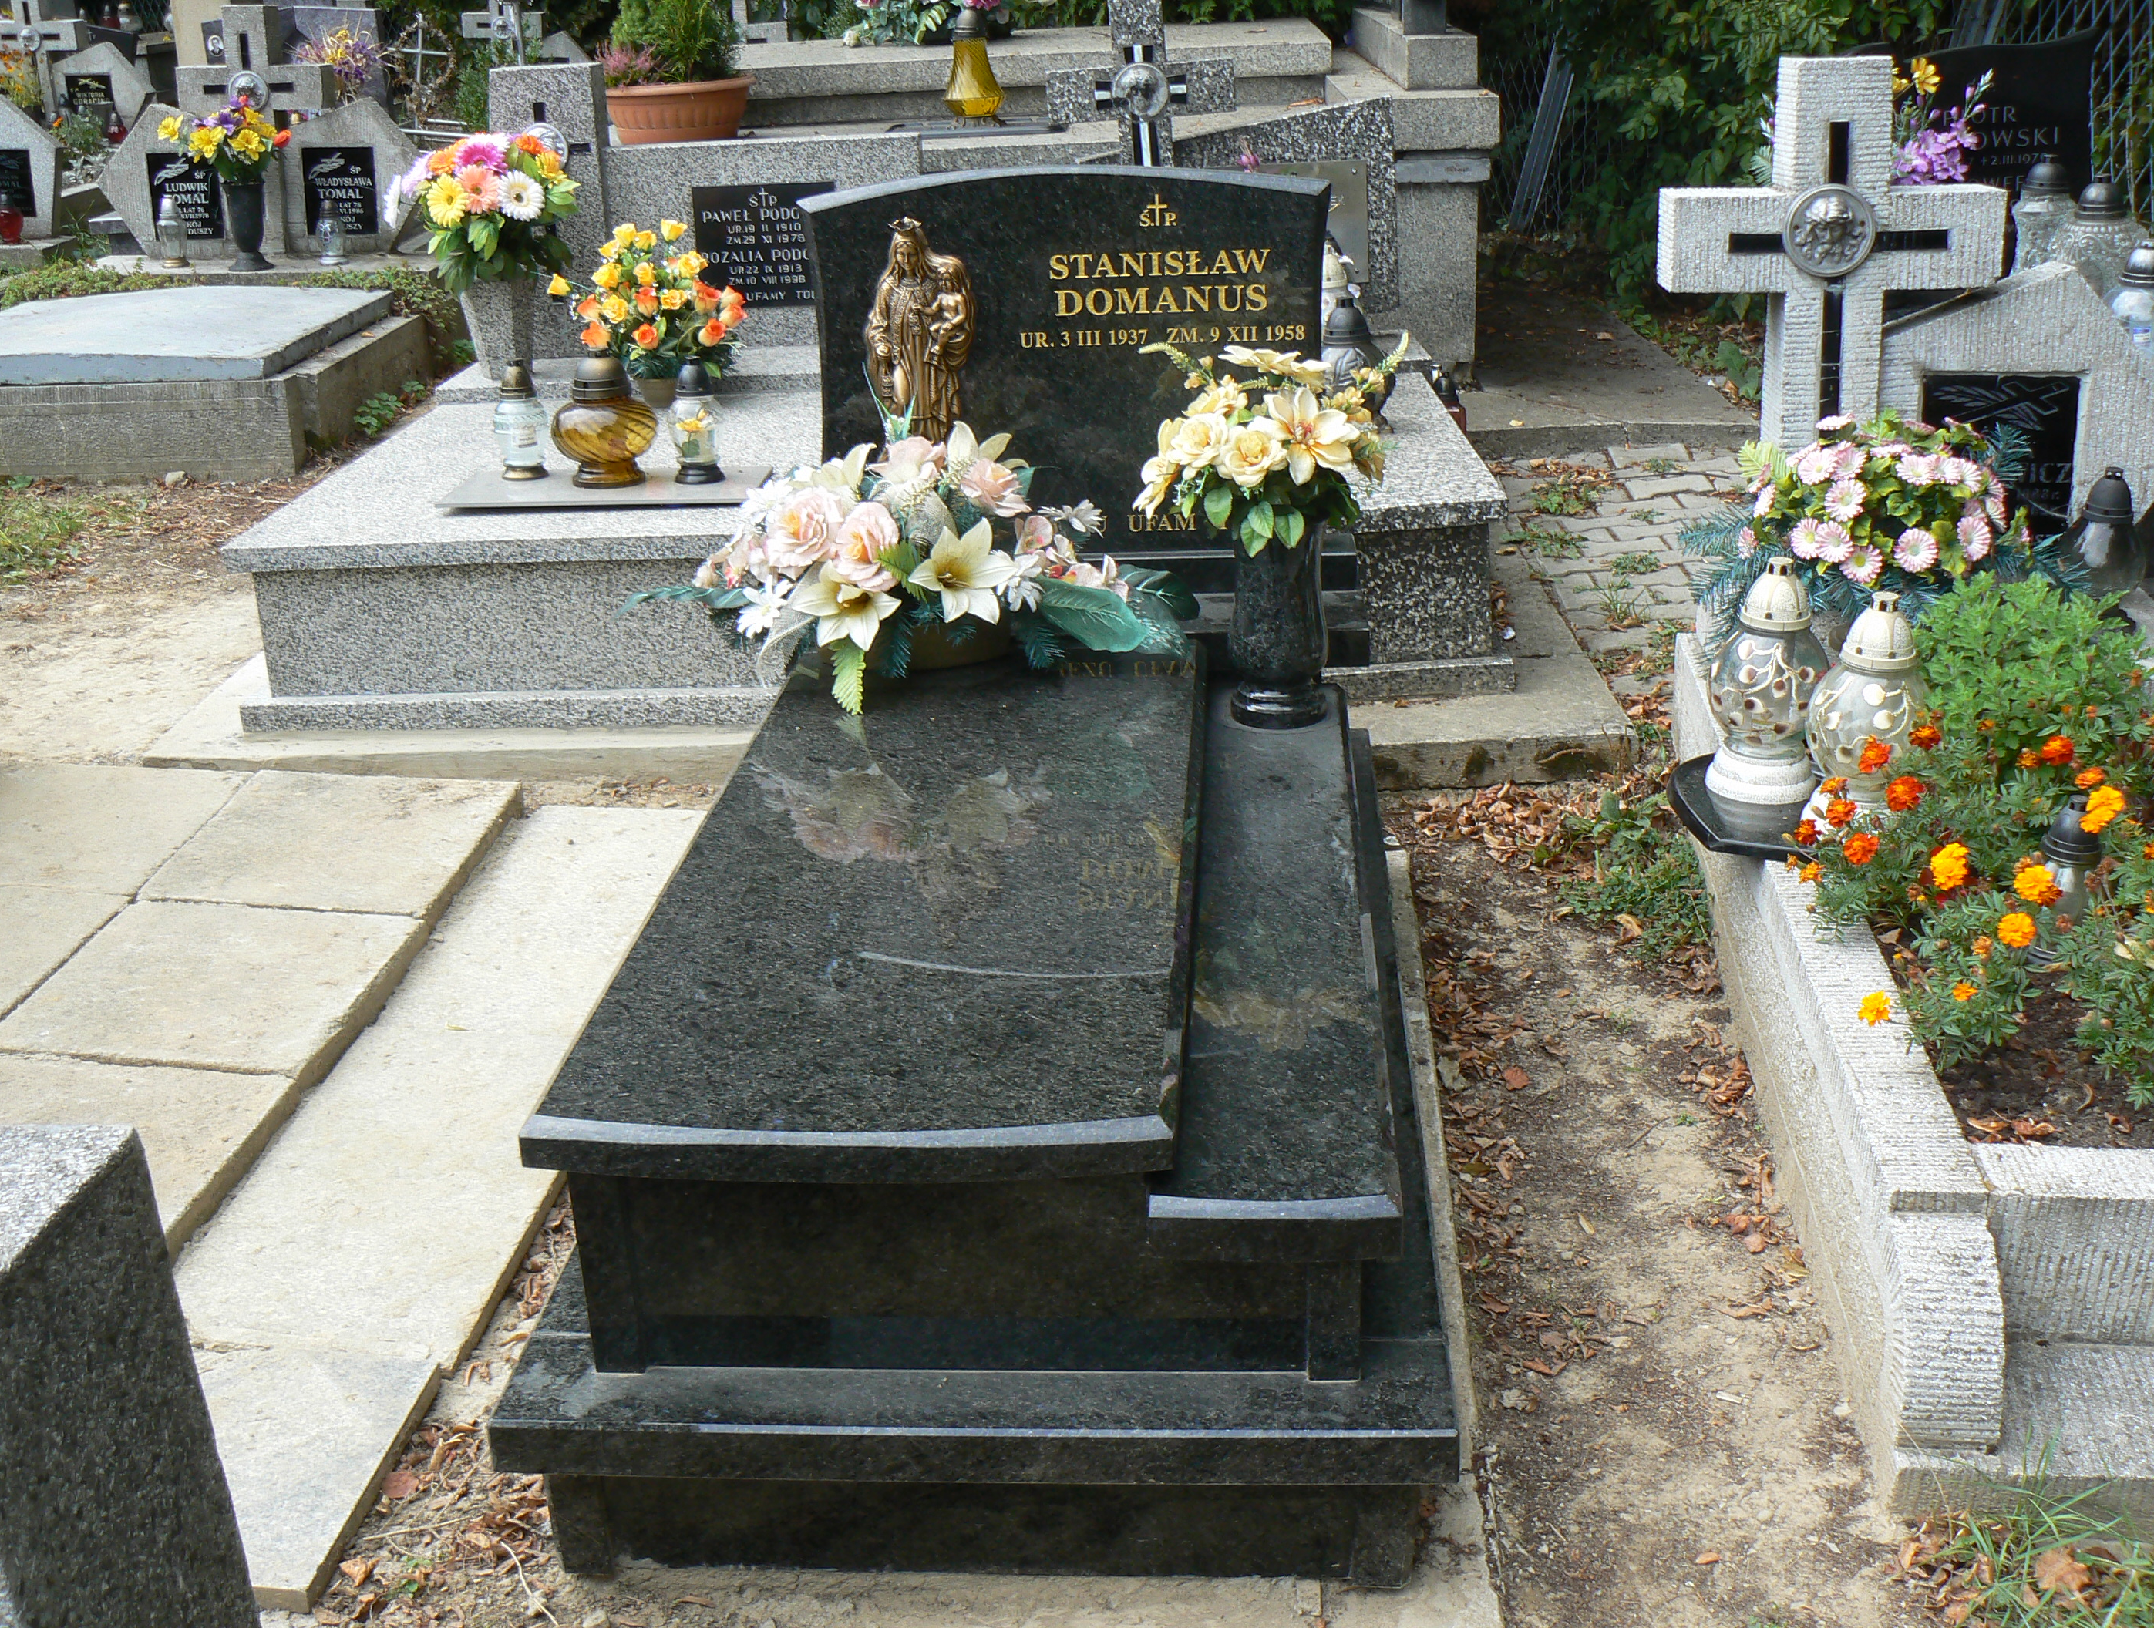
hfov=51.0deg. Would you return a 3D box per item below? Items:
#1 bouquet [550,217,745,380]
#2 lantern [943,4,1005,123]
[{"bbox_3d":[-1.079,-1.279,5.646,0.493,0.411,0.397,-2,22,2],"label":"bouquet"},{"bbox_3d":[-0.287,-2.061,6.208,0.170,0.306,0.170,-1,22,5],"label":"lantern"}]

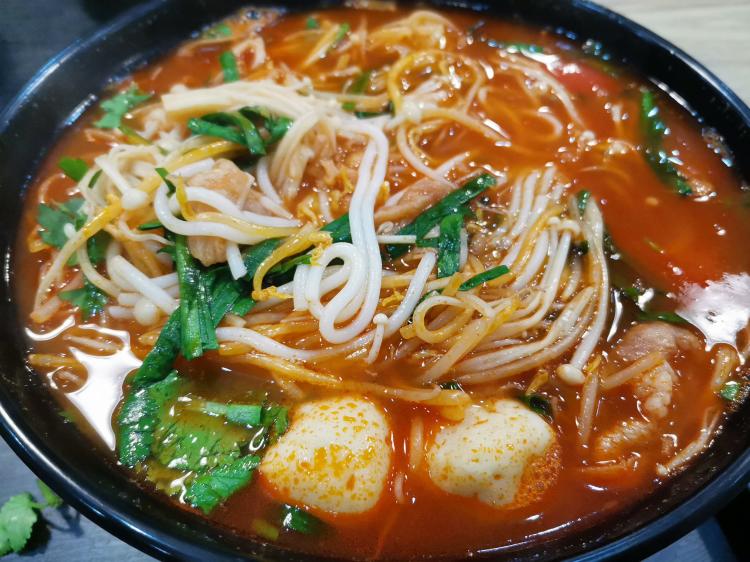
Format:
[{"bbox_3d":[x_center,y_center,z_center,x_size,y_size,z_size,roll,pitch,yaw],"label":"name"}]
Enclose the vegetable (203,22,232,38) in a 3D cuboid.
[{"bbox_3d":[-0.063,-0.100,0.225,0.011,0.004,0.009,-15,56,-12],"label":"vegetable"}]

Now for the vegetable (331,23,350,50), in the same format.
[{"bbox_3d":[-0.015,-0.108,0.249,0.004,0.003,0.020,13,53,9],"label":"vegetable"}]

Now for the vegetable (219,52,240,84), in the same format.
[{"bbox_3d":[-0.053,-0.079,0.206,0.006,0.006,0.015,-11,55,-9],"label":"vegetable"}]

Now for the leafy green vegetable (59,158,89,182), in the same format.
[{"bbox_3d":[-0.092,-0.034,0.172,0.011,0.004,0.006,28,58,18],"label":"leafy green vegetable"}]

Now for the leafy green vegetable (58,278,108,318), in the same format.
[{"bbox_3d":[-0.076,0.005,0.147,0.012,0.006,0.009,9,54,5],"label":"leafy green vegetable"}]

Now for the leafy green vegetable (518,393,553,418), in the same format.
[{"bbox_3d":[0.039,0.029,0.134,0.008,0.005,0.005,36,61,22],"label":"leafy green vegetable"}]

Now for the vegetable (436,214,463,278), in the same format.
[{"bbox_3d":[0.020,-0.009,0.147,0.006,0.008,0.017,7,54,4],"label":"vegetable"}]

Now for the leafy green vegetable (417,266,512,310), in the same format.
[{"bbox_3d":[0.024,0.002,0.153,0.028,0.005,0.005,-21,55,-16],"label":"leafy green vegetable"}]

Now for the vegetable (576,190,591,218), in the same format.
[{"bbox_3d":[0.068,-0.025,0.184,0.004,0.004,0.010,14,53,9],"label":"vegetable"}]

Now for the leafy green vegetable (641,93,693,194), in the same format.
[{"bbox_3d":[0.108,-0.052,0.212,0.010,0.004,0.059,3,52,1],"label":"leafy green vegetable"}]

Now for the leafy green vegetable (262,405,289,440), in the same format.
[{"bbox_3d":[-0.023,0.033,0.130,0.006,0.005,0.008,1,54,-1],"label":"leafy green vegetable"}]

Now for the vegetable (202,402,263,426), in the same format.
[{"bbox_3d":[-0.034,0.031,0.133,0.014,0.004,0.005,7,54,3],"label":"vegetable"}]

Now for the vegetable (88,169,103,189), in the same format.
[{"bbox_3d":[-0.090,-0.033,0.182,0.003,0.003,0.009,4,52,2],"label":"vegetable"}]

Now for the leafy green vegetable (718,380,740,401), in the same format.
[{"bbox_3d":[0.093,0.029,0.147,0.004,0.002,0.006,21,55,15],"label":"leafy green vegetable"}]

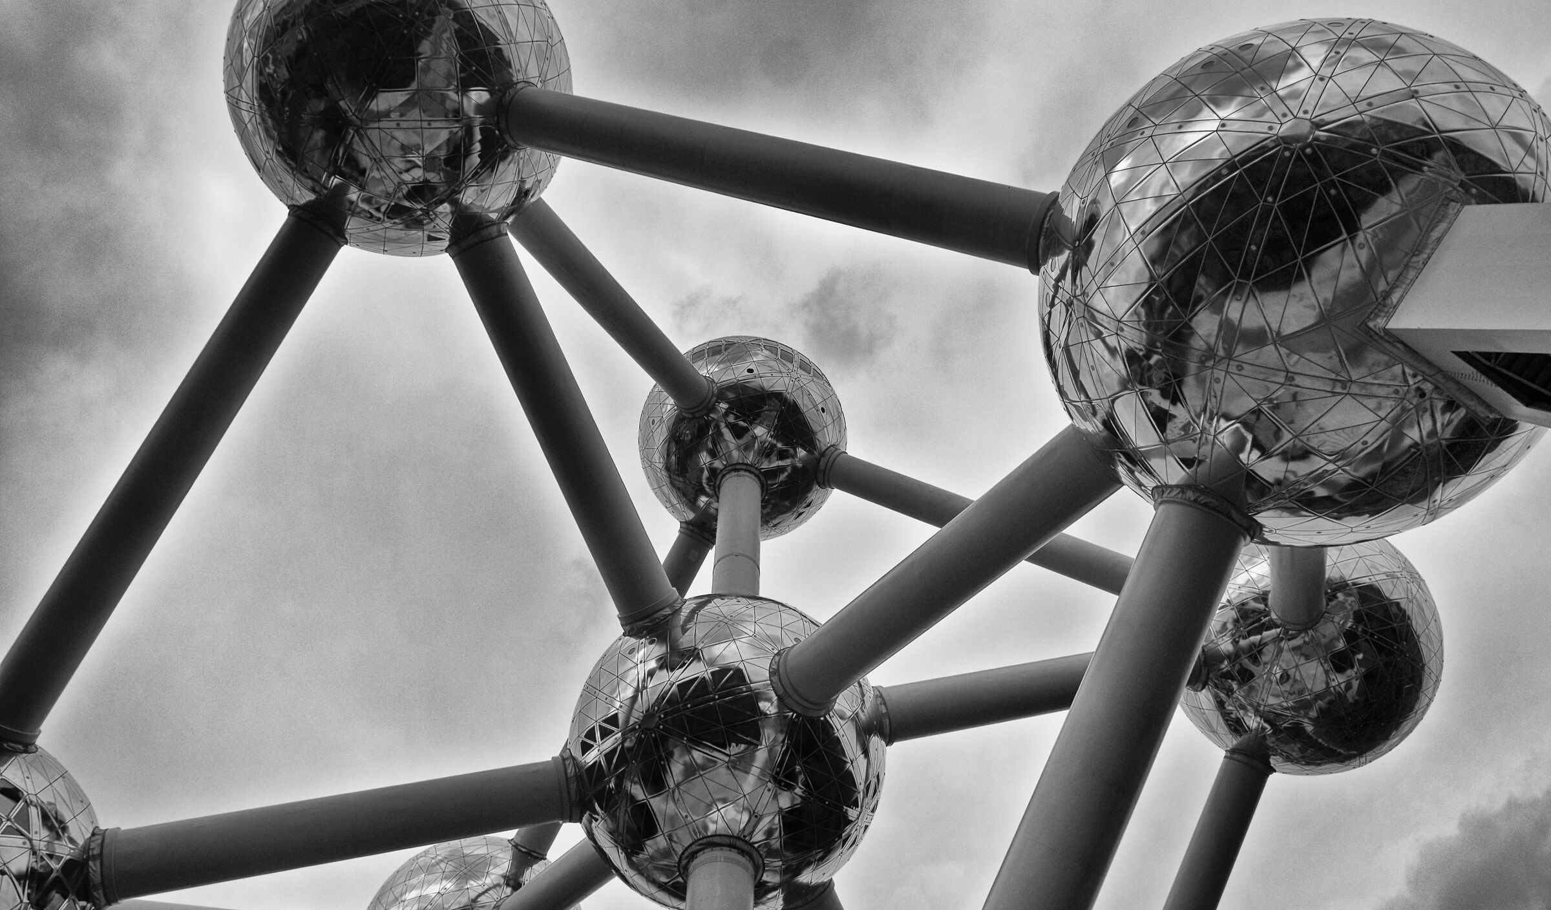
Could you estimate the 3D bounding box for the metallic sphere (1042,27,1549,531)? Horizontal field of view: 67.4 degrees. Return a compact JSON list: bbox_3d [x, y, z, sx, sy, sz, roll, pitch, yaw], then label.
[{"bbox_3d":[18.510,-5.826,41.366,18.000,18.000,18.000,0,-63,0],"label":"metallic sphere"}]

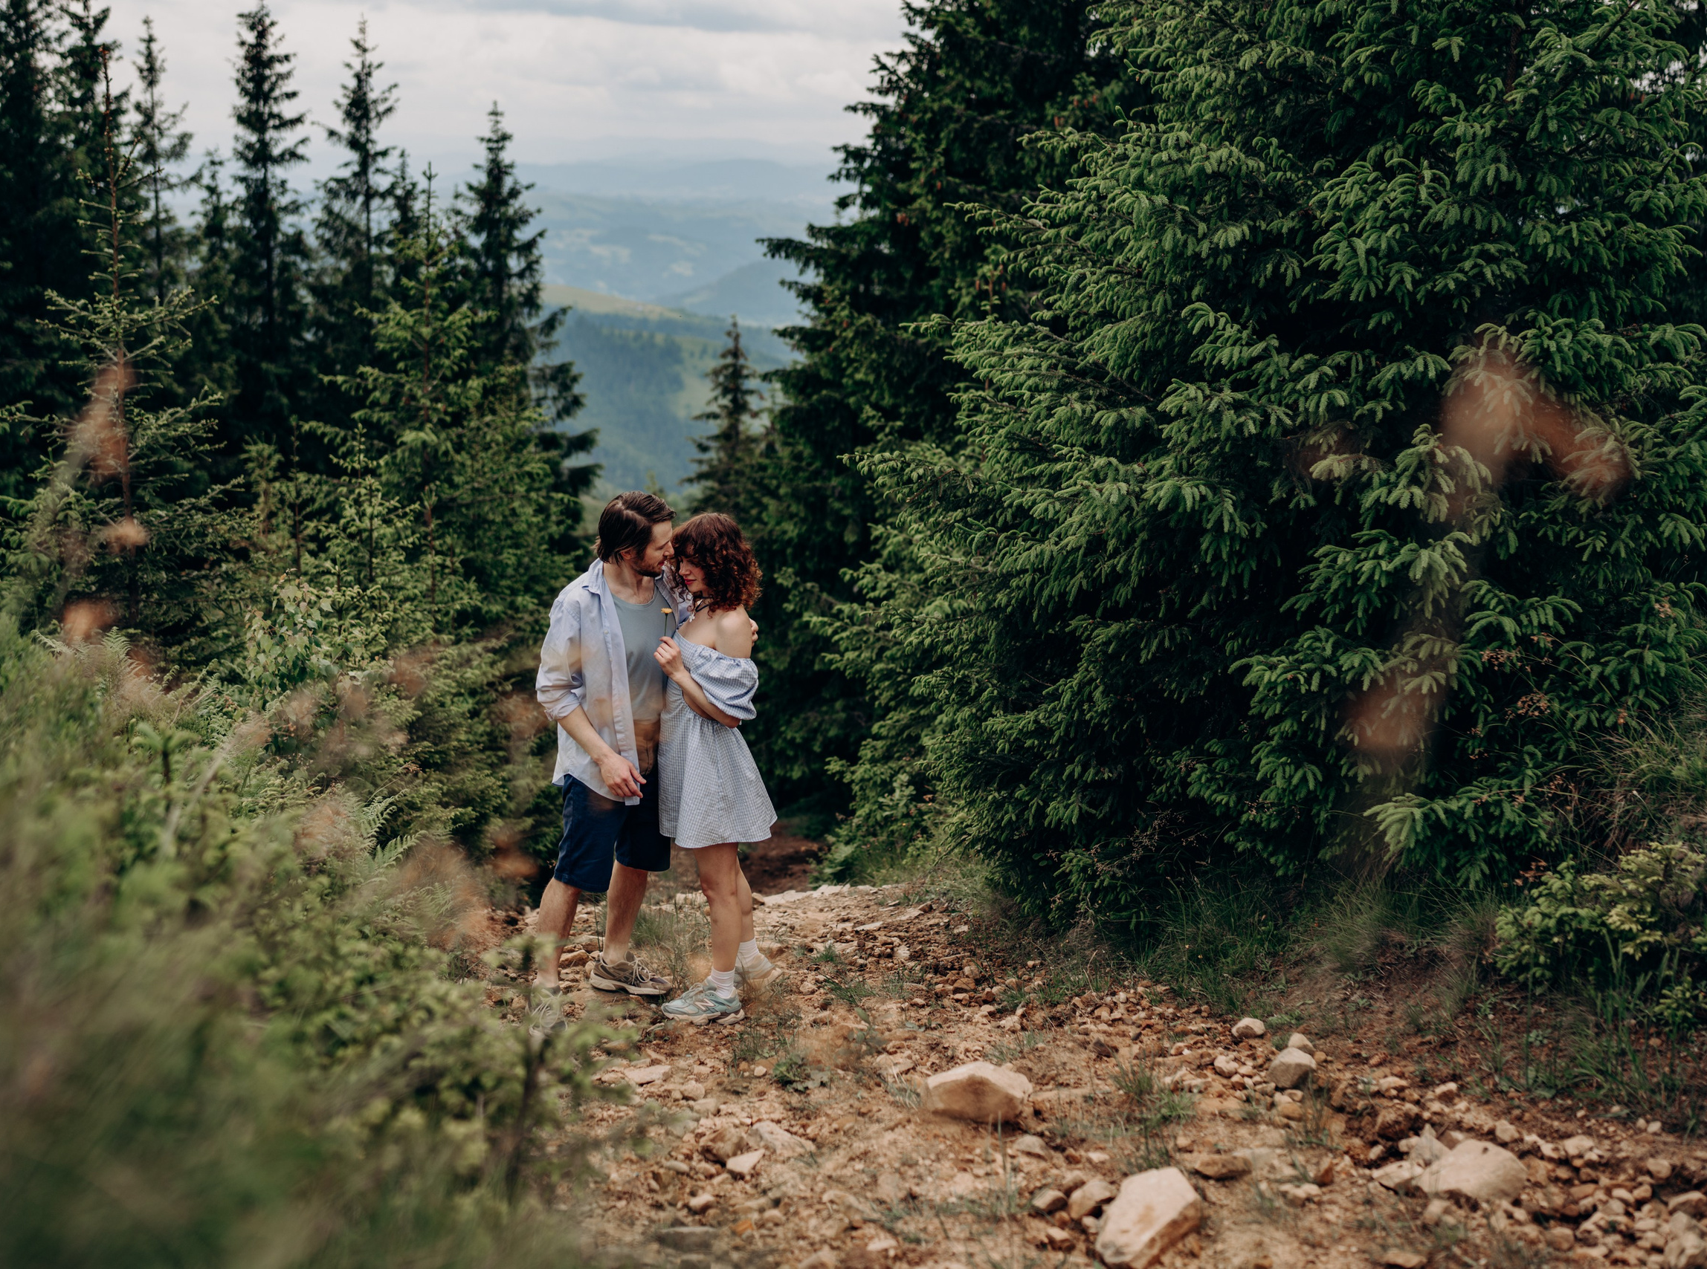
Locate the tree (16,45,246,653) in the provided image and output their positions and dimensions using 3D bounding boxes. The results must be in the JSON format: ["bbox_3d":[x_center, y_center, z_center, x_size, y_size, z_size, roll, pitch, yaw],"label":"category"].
[{"bbox_3d":[-2.821,-1.018,7.213,0.875,2.379,0.875,-4,16,-21],"label":"tree"}]

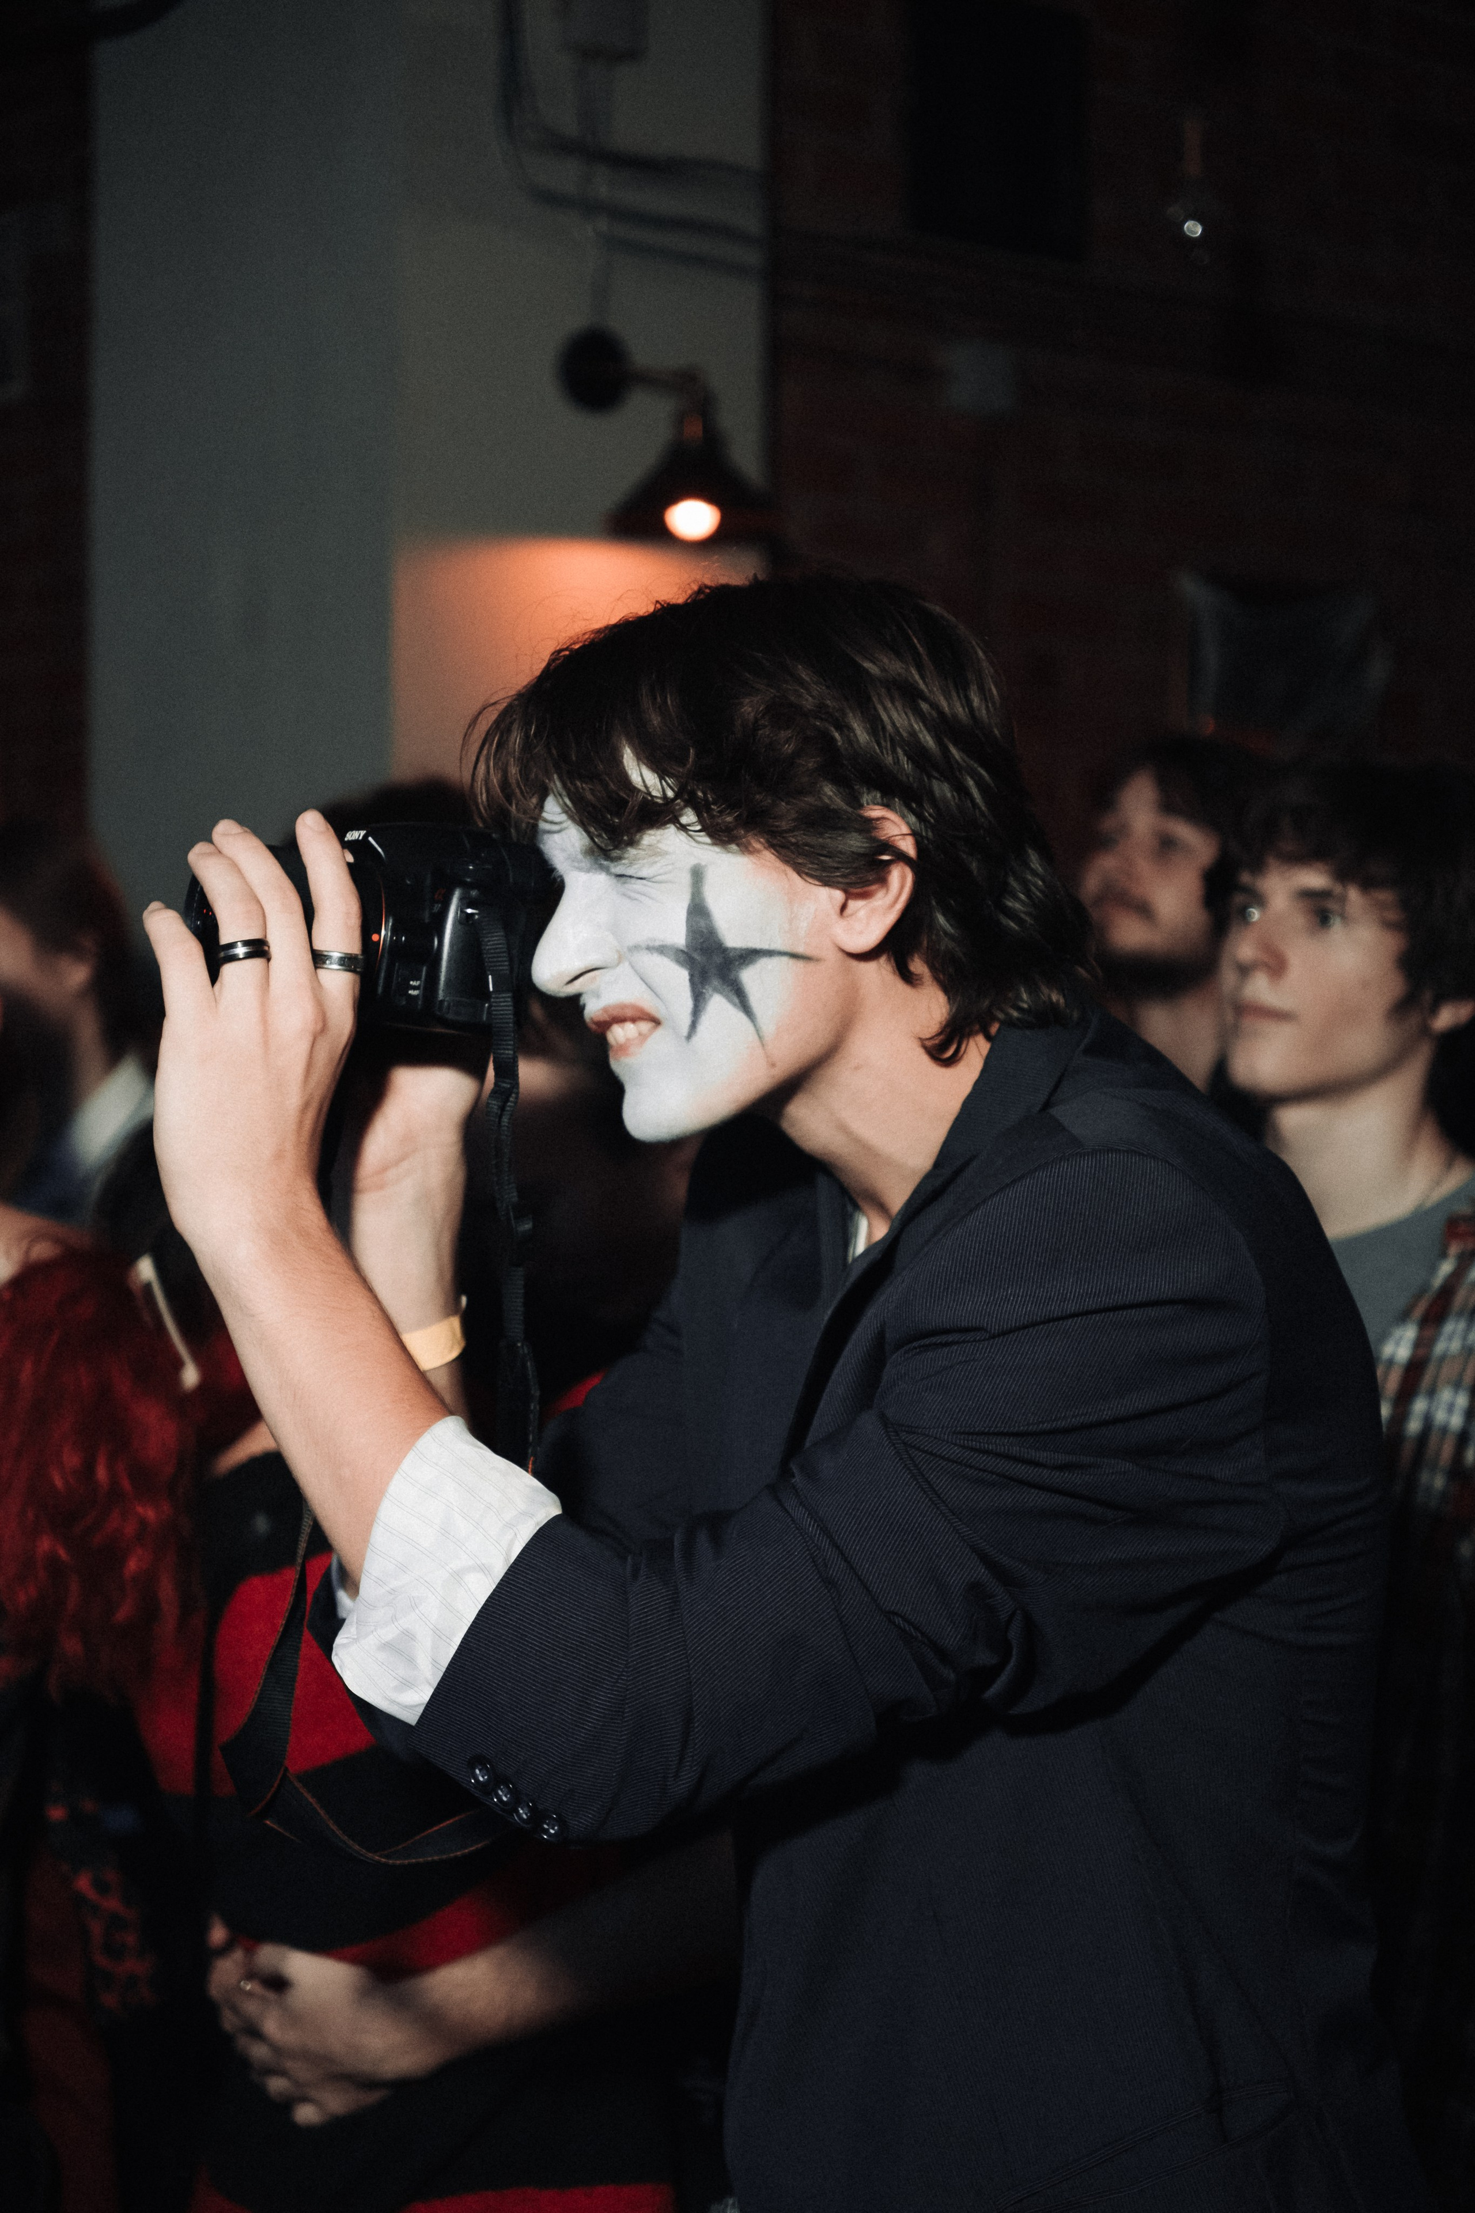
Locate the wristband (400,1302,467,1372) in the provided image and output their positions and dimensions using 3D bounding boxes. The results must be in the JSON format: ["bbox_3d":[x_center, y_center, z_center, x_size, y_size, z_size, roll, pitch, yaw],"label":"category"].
[{"bbox_3d":[-0.152,0.107,1.870,0.058,0.021,0.053,-11,14,-5],"label":"wristband"}]

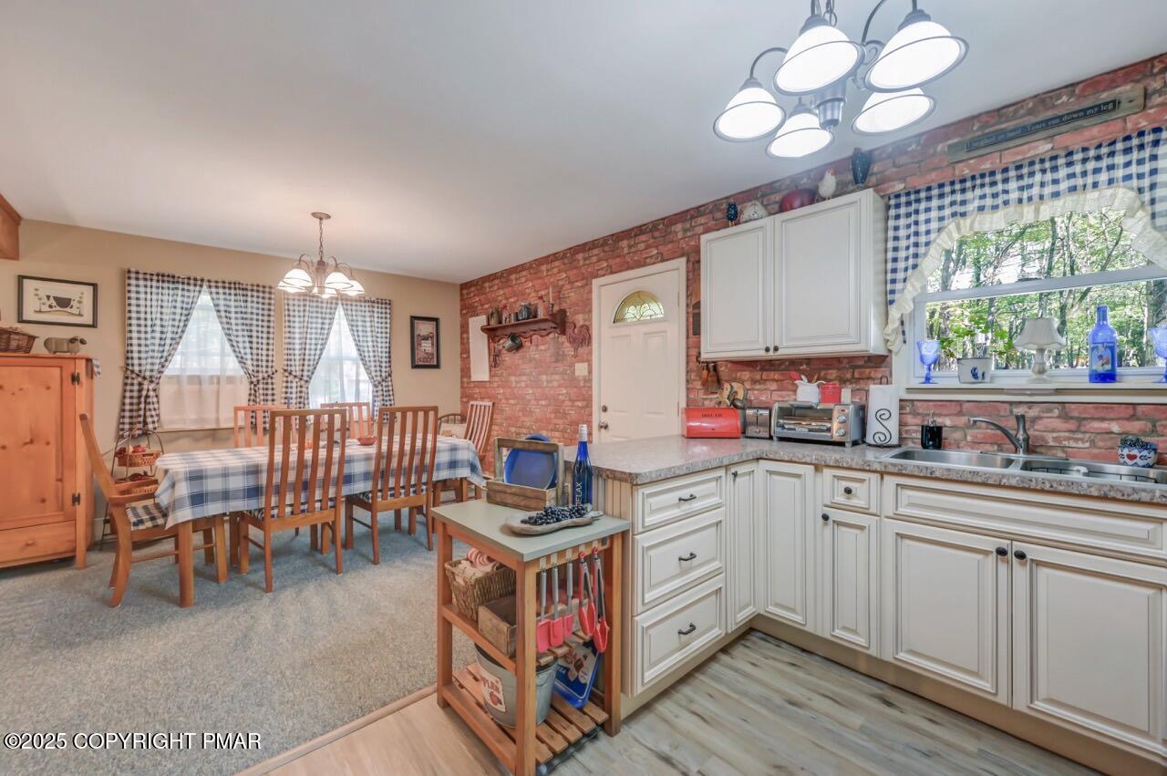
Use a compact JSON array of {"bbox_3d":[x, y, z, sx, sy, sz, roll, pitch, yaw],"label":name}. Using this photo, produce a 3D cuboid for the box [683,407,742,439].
[{"bbox_3d":[0.765,0.208,2.756,0.325,0.174,0.180,0,1,2],"label":"box"}]

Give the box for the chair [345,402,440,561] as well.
[{"bbox_3d":[-1.361,0.657,3.291,0.480,1.050,0.570,-1,1,-42],"label":"chair"}]

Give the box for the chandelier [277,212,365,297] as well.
[{"bbox_3d":[-1.899,-0.970,3.278,0.550,0.540,0.550,-1,1,-42],"label":"chandelier"}]

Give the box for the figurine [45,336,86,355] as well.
[{"bbox_3d":[-3.551,-0.282,3.110,0.185,0.145,0.090,0,0,-43],"label":"figurine"}]

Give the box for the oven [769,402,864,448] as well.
[{"bbox_3d":[1.271,0.187,2.454,0.280,0.214,0.395,0,0,-43],"label":"oven"}]

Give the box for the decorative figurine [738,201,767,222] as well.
[{"bbox_3d":[0.977,-0.990,2.602,0.120,0.147,0.165,-1,1,-42],"label":"decorative figurine"}]

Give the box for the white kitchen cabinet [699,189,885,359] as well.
[{"bbox_3d":[1.152,-0.550,2.568,0.320,0.771,0.923,0,0,-43],"label":"white kitchen cabinet"}]

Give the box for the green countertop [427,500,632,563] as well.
[{"bbox_3d":[-0.212,0.480,1.672,0.447,0.024,0.625,-1,1,-42],"label":"green countertop"}]

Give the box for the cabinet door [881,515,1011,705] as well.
[{"bbox_3d":[1.308,0.794,1.661,0.022,0.557,0.377,-1,1,-42],"label":"cabinet door"}]

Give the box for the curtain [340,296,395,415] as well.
[{"bbox_3d":[-2.317,-0.281,4.878,0.568,1.342,0.100,-1,1,-42],"label":"curtain"}]

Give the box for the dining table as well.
[{"bbox_3d":[-1.862,0.828,3.387,1.970,0.765,1.000,0,0,-43],"label":"dining table"}]

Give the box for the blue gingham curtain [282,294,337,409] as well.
[{"bbox_3d":[-2.697,-0.260,4.480,0.470,1.280,0.100,0,0,-43],"label":"blue gingham curtain"}]

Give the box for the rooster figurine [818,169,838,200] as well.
[{"bbox_3d":[1.219,-1.000,2.261,0.080,0.175,0.100,0,1,3],"label":"rooster figurine"}]

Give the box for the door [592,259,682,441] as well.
[{"bbox_3d":[0.418,0.160,3.603,0.070,2.100,0.870,0,0,-43],"label":"door"}]

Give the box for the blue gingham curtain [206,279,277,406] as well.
[{"bbox_3d":[-3.143,-0.292,4.217,0.540,1.345,0.110,-1,1,-42],"label":"blue gingham curtain"}]

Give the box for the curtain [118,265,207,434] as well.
[{"bbox_3d":[-3.555,-0.288,3.845,0.530,1.345,0.110,-1,1,-42],"label":"curtain"}]

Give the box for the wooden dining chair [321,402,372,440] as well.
[{"bbox_3d":[-1.844,0.649,3.683,0.470,1.050,0.560,-1,1,-42],"label":"wooden dining chair"}]

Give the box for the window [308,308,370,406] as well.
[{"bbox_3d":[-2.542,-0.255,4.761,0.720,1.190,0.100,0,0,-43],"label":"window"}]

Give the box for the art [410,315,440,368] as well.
[{"bbox_3d":[-1.862,-0.530,5.359,0.350,0.605,0.028,-1,1,-42],"label":"art"}]

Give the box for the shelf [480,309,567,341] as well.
[{"bbox_3d":[-0.638,-0.613,4.551,0.190,0.250,1.230,-1,1,-42],"label":"shelf"}]

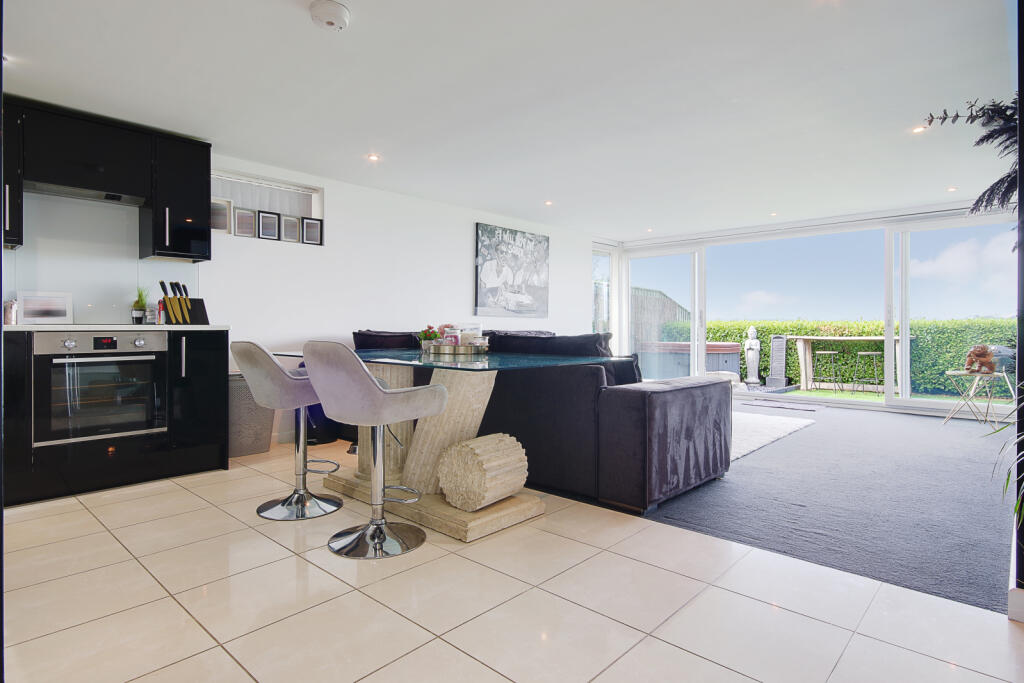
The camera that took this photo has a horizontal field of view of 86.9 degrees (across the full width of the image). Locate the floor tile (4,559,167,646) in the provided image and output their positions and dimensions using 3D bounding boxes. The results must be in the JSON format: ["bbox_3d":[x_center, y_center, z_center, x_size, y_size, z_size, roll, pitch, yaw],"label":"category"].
[{"bbox_3d":[-1.438,0.851,1.794,0.433,0.010,0.427,1,2,43],"label":"floor tile"}]

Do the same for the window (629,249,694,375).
[{"bbox_3d":[2.076,-0.288,7.530,1.030,1.900,0.070,1,2,43],"label":"window"}]

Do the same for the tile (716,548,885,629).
[{"bbox_3d":[0.980,0.843,1.865,0.433,0.010,0.388,1,2,43],"label":"tile"}]

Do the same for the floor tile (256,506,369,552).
[{"bbox_3d":[-0.885,0.864,2.505,0.443,0.010,0.443,1,2,42],"label":"floor tile"}]

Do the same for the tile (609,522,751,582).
[{"bbox_3d":[0.691,0.871,2.261,0.443,0.010,0.443,1,2,42],"label":"tile"}]

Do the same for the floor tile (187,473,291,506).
[{"bbox_3d":[-1.547,0.851,3.106,0.443,0.010,0.443,1,2,42],"label":"floor tile"}]

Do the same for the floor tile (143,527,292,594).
[{"bbox_3d":[-1.184,0.870,2.176,0.443,0.010,0.443,1,2,42],"label":"floor tile"}]

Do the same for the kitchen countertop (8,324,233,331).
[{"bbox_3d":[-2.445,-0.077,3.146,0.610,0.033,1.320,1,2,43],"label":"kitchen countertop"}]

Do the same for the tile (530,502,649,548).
[{"bbox_3d":[0.343,0.832,2.451,0.433,0.010,0.388,1,2,43],"label":"tile"}]

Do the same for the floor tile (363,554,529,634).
[{"bbox_3d":[-0.232,0.877,1.910,0.443,0.010,0.443,1,2,42],"label":"floor tile"}]

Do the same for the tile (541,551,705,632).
[{"bbox_3d":[0.385,0.844,1.858,0.433,0.010,0.427,1,2,43],"label":"tile"}]

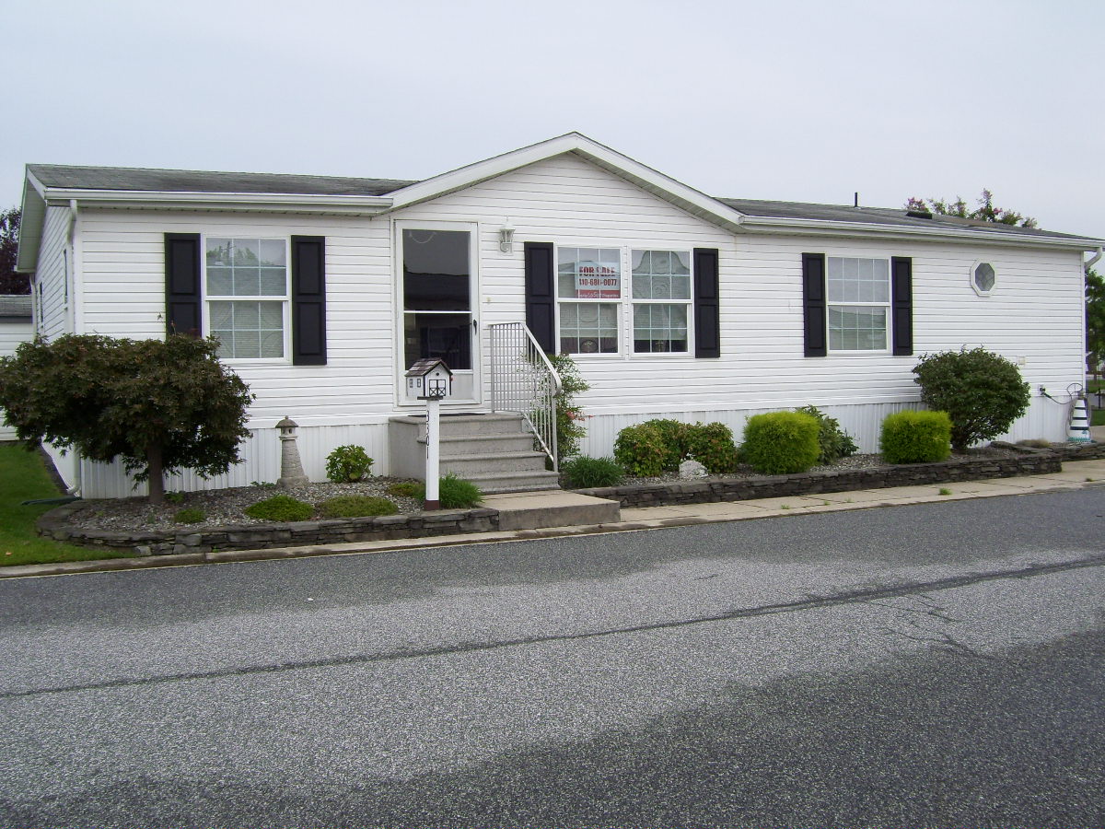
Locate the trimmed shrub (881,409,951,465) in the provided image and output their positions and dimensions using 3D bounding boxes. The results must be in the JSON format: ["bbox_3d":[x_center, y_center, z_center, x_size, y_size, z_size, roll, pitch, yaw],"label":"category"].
[{"bbox_3d":[4.467,0.261,14.101,0.770,0.600,0.770,-1,2,0],"label":"trimmed shrub"}]

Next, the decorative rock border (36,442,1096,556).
[{"bbox_3d":[1.665,0.776,12.657,13.600,0.240,3.150,-2,2,-26],"label":"decorative rock border"}]

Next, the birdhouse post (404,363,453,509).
[{"bbox_3d":[-1.099,0.176,10.322,0.290,1.345,0.520,-2,3,-26],"label":"birdhouse post"}]

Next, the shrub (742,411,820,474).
[{"bbox_3d":[2.615,0.312,13.152,0.770,0.651,0.770,-1,2,0],"label":"shrub"}]

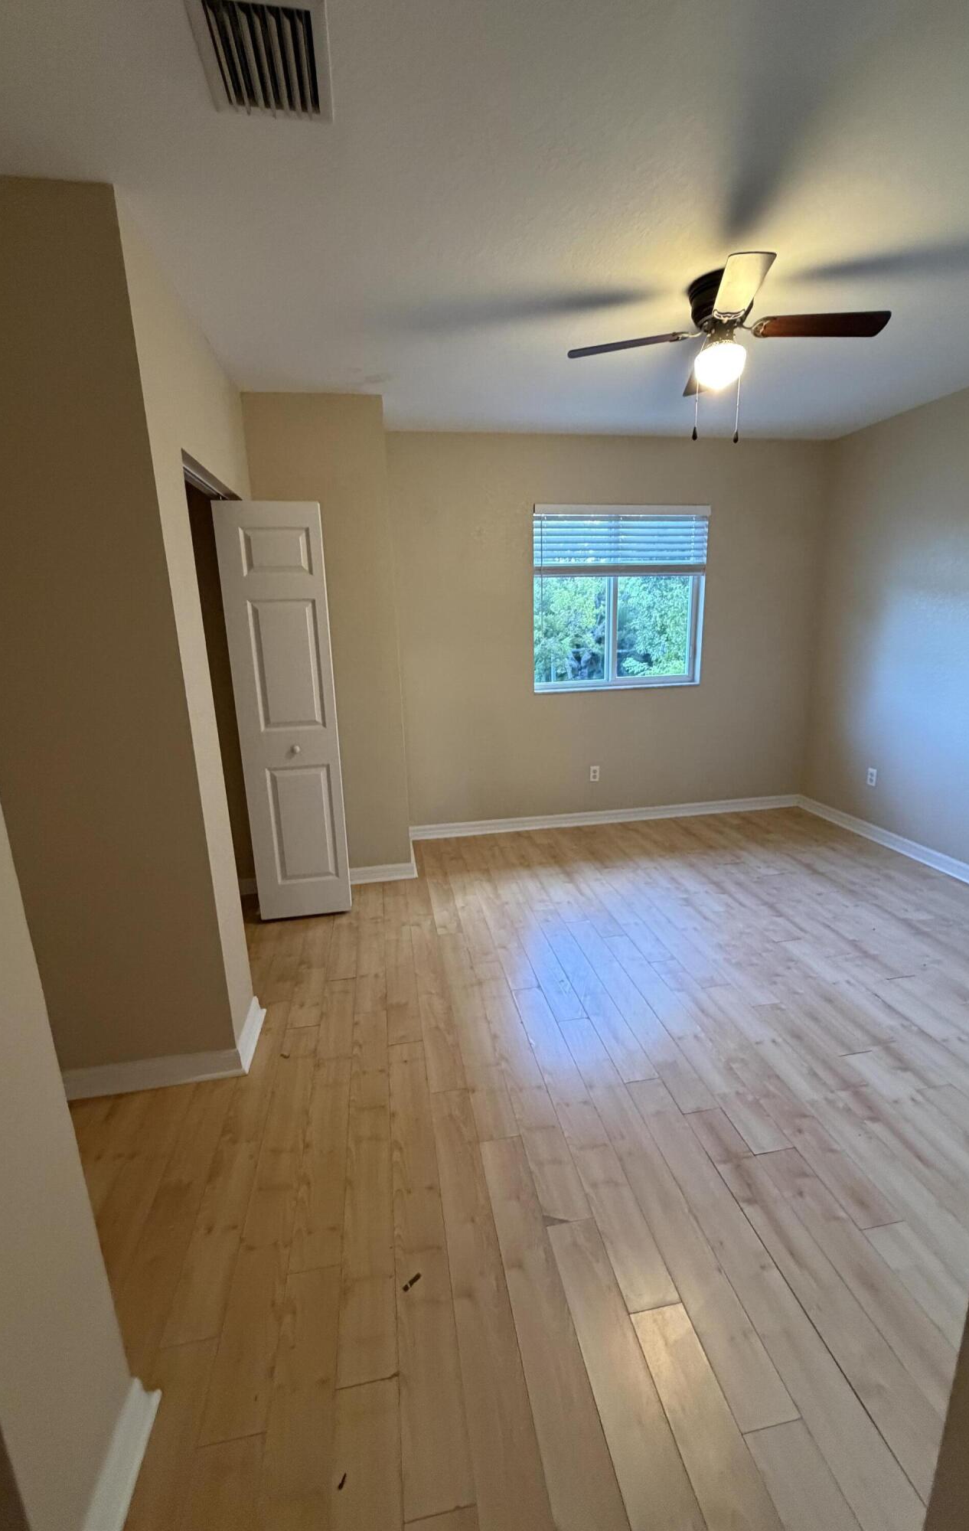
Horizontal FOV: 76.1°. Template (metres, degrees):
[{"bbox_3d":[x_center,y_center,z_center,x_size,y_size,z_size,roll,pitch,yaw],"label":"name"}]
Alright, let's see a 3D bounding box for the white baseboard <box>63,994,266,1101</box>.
[{"bbox_3d":[-1.129,0.992,2.222,0.588,0.100,0.342,-4,14,-9],"label":"white baseboard"}]

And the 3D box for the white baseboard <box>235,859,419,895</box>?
[{"bbox_3d":[-0.886,0.651,3.579,0.988,0.095,0.018,-4,14,-9],"label":"white baseboard"}]

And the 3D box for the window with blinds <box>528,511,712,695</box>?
[{"bbox_3d":[0.916,-1.113,4.176,1.210,1.188,0.090,-4,14,-9],"label":"window with blinds"}]

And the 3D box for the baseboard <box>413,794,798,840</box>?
[{"bbox_3d":[0.947,0.368,4.508,2.959,0.097,0.018,-4,14,-9],"label":"baseboard"}]

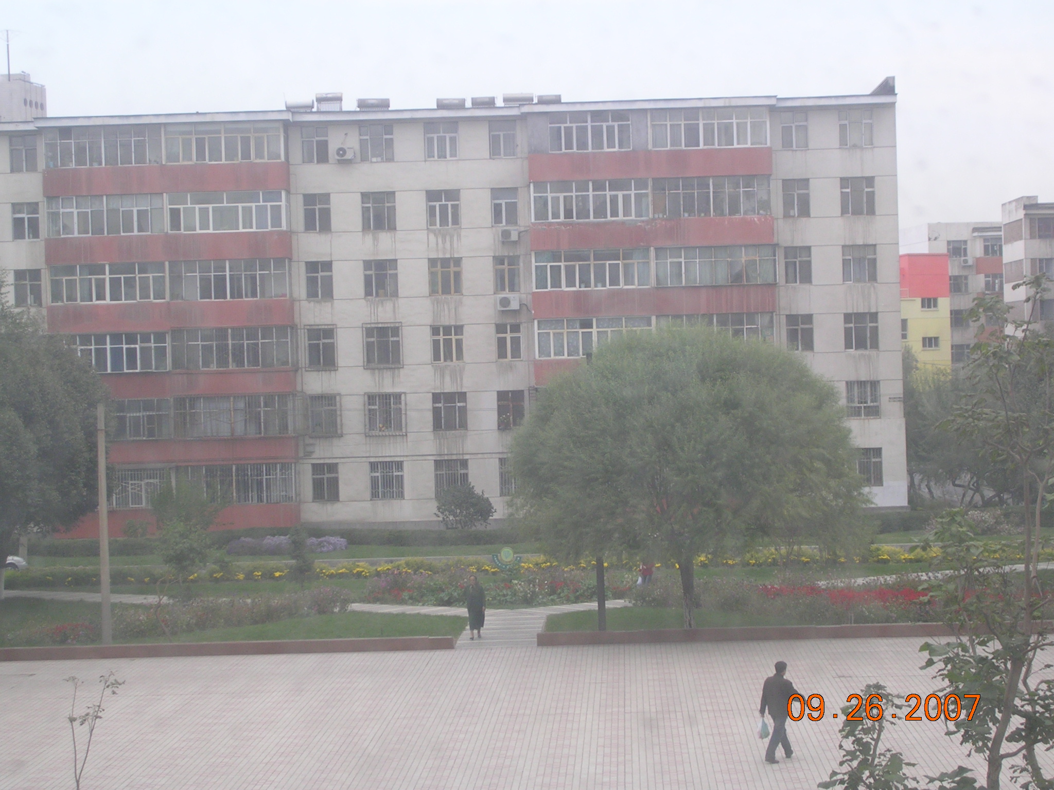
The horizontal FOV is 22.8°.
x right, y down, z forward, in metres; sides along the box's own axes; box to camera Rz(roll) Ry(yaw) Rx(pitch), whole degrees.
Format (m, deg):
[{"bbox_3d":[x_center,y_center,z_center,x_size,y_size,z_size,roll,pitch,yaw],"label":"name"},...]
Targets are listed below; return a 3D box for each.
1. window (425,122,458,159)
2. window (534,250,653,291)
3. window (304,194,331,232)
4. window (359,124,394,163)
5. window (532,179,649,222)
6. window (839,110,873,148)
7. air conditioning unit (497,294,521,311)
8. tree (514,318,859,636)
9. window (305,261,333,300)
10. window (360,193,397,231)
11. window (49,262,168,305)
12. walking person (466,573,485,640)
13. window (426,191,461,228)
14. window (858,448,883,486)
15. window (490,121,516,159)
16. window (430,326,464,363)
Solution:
[{"bbox_3d":[-3.564,-10.589,108.970,1.362,1.503,0.150,-2,1,1],"label":"window"},{"bbox_3d":[2.788,-5.331,111.540,5.021,1.666,0.180,-2,1,2],"label":"window"},{"bbox_3d":[-8.687,-7.560,108.539,1.113,1.553,0.150,-2,1,1],"label":"window"},{"bbox_3d":[-6.326,-10.607,110.227,1.410,1.589,0.150,-2,0,0],"label":"window"},{"bbox_3d":[2.710,-8.275,111.498,5.054,1.694,0.180,-2,1,2],"label":"window"},{"bbox_3d":[14.126,-11.433,112.384,1.450,1.576,0.150,-2,1,2],"label":"window"},{"bbox_3d":[-0.761,-3.891,109.981,0.949,0.664,0.360,-2,0,0],"label":"air conditioning unit"},{"bbox_3d":[3.962,2.041,63.944,8.513,7.406,8.200,-2,1,2],"label":"tree"},{"bbox_3d":[-8.588,-4.728,108.164,1.111,1.567,0.150,-2,1,1],"label":"window"},{"bbox_3d":[-6.352,-7.869,112.216,1.471,1.617,0.200,-2,0,2],"label":"window"},{"bbox_3d":[-17.427,-4.648,109.093,4.790,1.646,0.200,-2,0,0],"label":"window"},{"bbox_3d":[-1.289,5.250,64.906,0.500,1.585,0.380,-1,1,15],"label":"walking person"},{"bbox_3d":[-3.579,-7.987,112.134,1.436,1.581,0.200,-2,0,2],"label":"window"},{"bbox_3d":[14.048,2.980,108.298,1.362,1.550,0.150,-2,1,1],"label":"window"},{"bbox_3d":[-1.010,-10.651,108.904,1.053,1.511,0.150,-2,1,1],"label":"window"},{"bbox_3d":[-3.311,-2.144,109.101,1.328,1.540,0.150,-2,1,1],"label":"window"}]

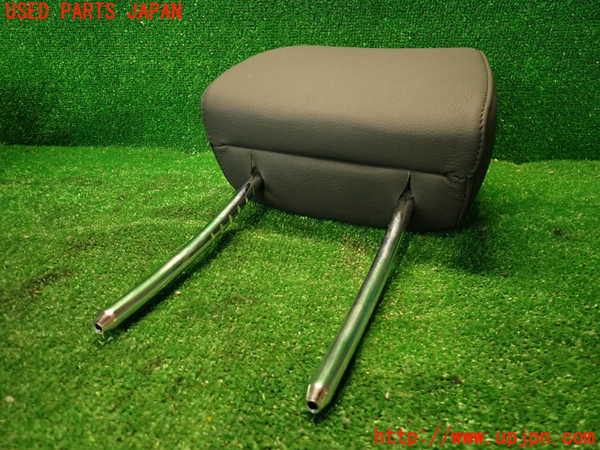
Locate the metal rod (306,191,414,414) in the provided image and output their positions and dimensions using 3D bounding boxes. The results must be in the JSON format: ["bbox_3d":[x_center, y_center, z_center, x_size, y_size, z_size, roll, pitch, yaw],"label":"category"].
[{"bbox_3d":[0.049,0.038,0.291,0.013,0.025,0.208,11,38,23],"label":"metal rod"}]

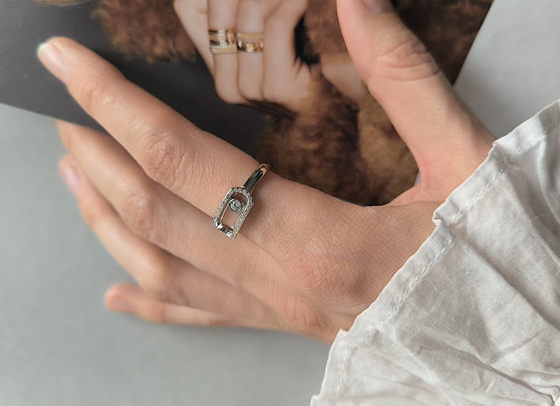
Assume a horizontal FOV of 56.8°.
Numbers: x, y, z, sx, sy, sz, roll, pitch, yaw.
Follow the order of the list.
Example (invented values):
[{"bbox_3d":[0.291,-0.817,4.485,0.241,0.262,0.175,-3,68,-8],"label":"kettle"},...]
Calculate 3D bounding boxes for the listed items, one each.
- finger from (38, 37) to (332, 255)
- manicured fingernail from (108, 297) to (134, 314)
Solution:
[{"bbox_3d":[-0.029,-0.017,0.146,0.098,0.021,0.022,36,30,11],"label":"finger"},{"bbox_3d":[-0.058,0.037,0.187,0.010,0.008,0.003,6,38,9],"label":"manicured fingernail"}]

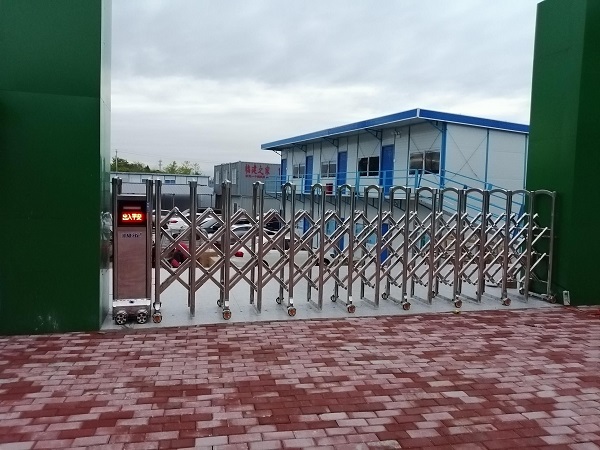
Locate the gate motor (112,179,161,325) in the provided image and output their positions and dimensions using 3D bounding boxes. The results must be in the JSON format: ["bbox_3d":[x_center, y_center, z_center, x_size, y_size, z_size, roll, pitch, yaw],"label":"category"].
[{"bbox_3d":[-1.916,0.269,5.234,0.410,1.630,0.580,-1,5,-17],"label":"gate motor"}]

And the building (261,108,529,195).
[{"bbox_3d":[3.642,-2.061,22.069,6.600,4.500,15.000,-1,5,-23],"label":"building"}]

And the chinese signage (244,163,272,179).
[{"bbox_3d":[-3.336,-4.282,36.193,2.200,1.170,0.100,-1,5,-25],"label":"chinese signage"}]

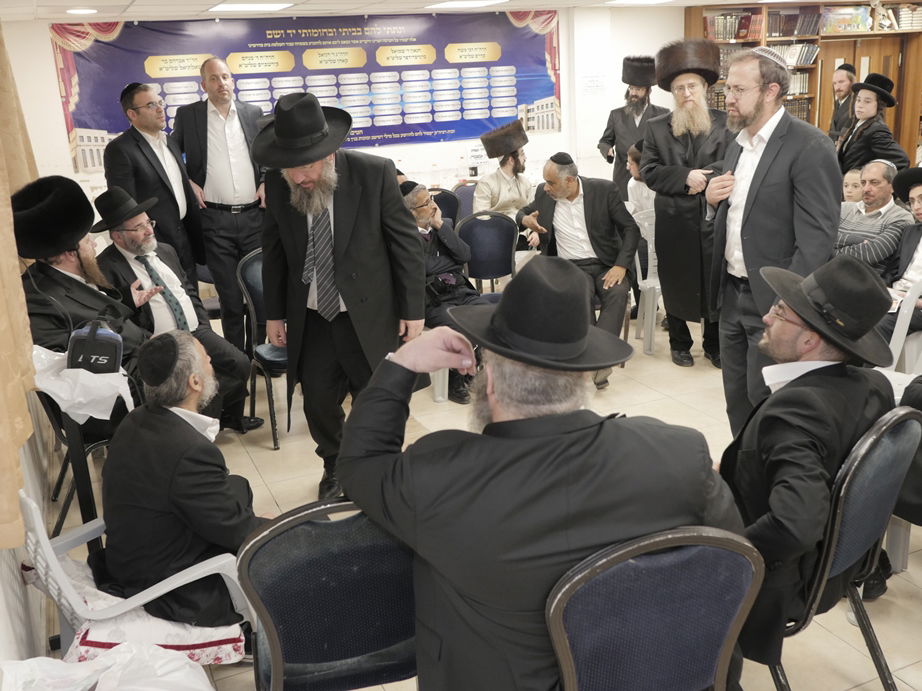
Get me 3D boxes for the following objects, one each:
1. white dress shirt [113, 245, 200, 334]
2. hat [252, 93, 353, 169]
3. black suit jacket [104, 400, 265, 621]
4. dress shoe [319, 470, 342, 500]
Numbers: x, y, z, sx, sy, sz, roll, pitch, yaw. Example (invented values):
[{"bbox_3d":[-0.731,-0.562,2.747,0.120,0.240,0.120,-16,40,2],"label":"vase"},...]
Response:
[{"bbox_3d":[-1.519,-0.284,4.250,0.290,0.520,0.410,-11,9,34],"label":"white dress shirt"},{"bbox_3d":[-0.587,-0.792,3.086,0.350,0.145,0.380,1,48,10],"label":"hat"},{"bbox_3d":[-0.837,0.432,2.542,0.460,0.600,0.480,-13,19,-31],"label":"black suit jacket"},{"bbox_3d":[-0.544,0.623,3.541,0.105,0.110,0.290,-5,16,-5],"label":"dress shoe"}]

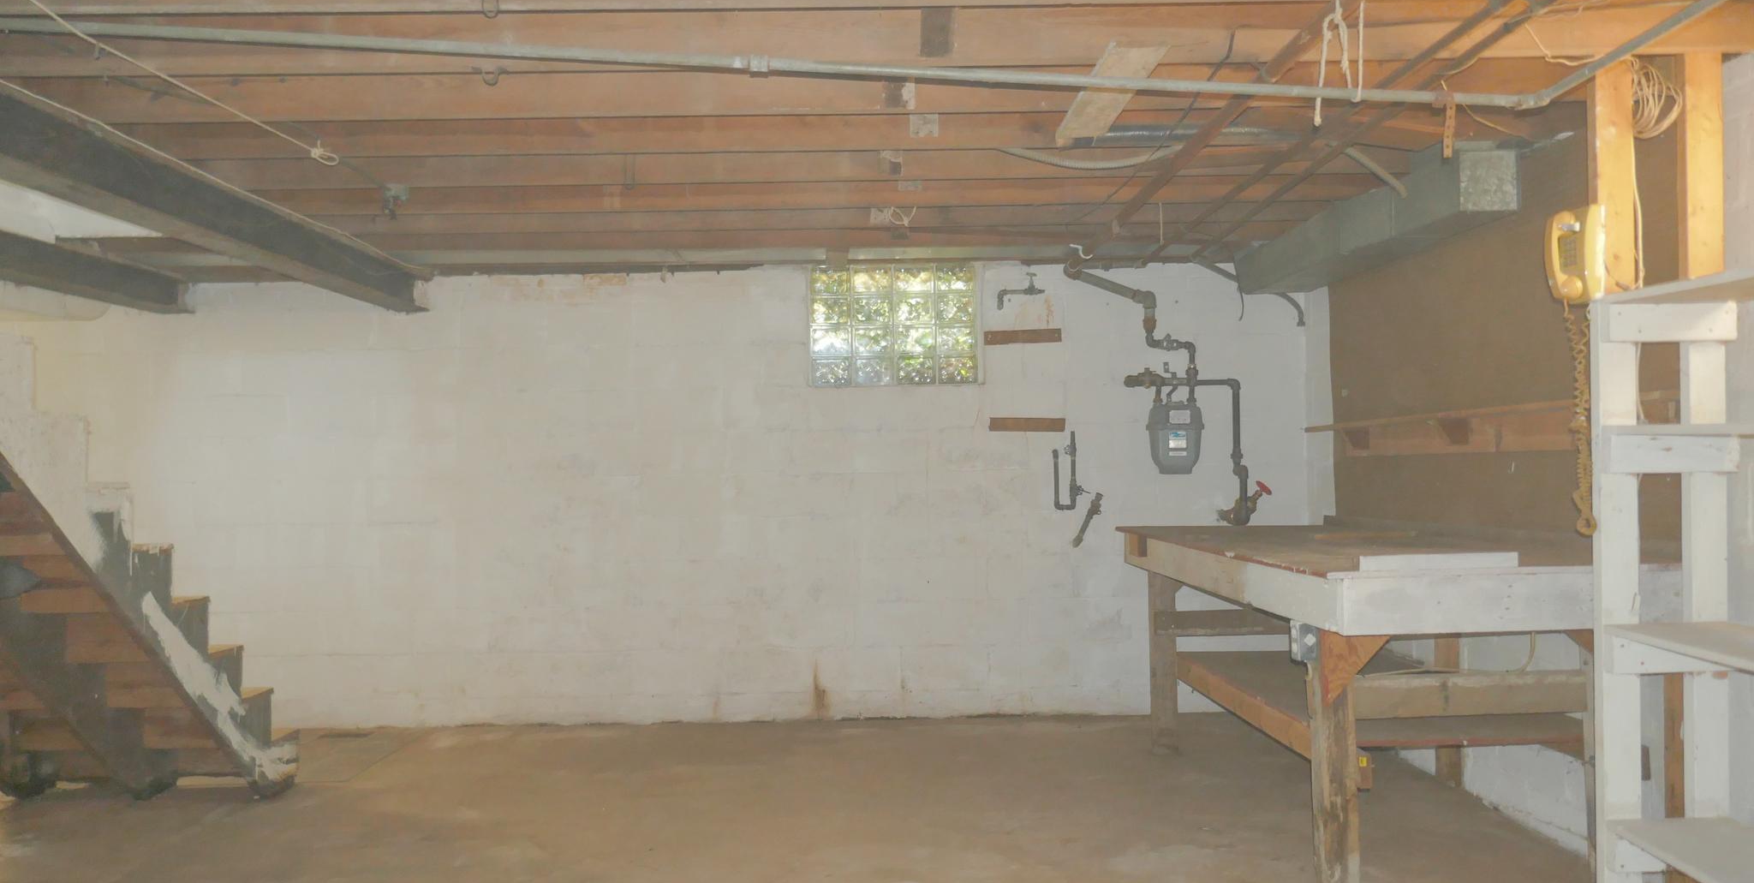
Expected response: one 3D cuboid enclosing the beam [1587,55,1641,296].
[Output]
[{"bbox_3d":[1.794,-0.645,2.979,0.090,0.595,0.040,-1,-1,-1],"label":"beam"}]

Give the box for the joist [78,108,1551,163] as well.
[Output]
[{"bbox_3d":[-0.075,-1.000,3.814,4.550,0.190,0.045,-1,-1,-1],"label":"joist"}]

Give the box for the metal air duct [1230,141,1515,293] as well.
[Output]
[{"bbox_3d":[1.907,-0.815,4.862,0.205,0.200,2.100,-1,-1,0],"label":"metal air duct"}]

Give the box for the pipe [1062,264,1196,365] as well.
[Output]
[{"bbox_3d":[1.142,-0.578,5.583,0.593,0.455,0.150,-1,-1,-1],"label":"pipe"}]

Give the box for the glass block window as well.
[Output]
[{"bbox_3d":[0.080,-0.565,5.919,0.810,0.600,0.090,-1,-1,0],"label":"glass block window"}]

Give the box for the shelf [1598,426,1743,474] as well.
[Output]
[{"bbox_3d":[1.899,0.019,2.934,0.335,0.120,0.055,-1,-1,0],"label":"shelf"}]

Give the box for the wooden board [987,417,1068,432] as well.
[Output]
[{"bbox_3d":[0.723,-0.079,5.868,0.370,0.067,0.022,-1,-1,0],"label":"wooden board"}]

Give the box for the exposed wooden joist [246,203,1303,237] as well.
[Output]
[{"bbox_3d":[-0.422,-0.975,5.069,4.550,0.170,0.042,-1,-1,0],"label":"exposed wooden joist"}]

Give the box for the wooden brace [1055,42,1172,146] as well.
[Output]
[{"bbox_3d":[0.617,-0.925,3.246,0.135,0.020,0.790,-1,-1,-1],"label":"wooden brace"}]

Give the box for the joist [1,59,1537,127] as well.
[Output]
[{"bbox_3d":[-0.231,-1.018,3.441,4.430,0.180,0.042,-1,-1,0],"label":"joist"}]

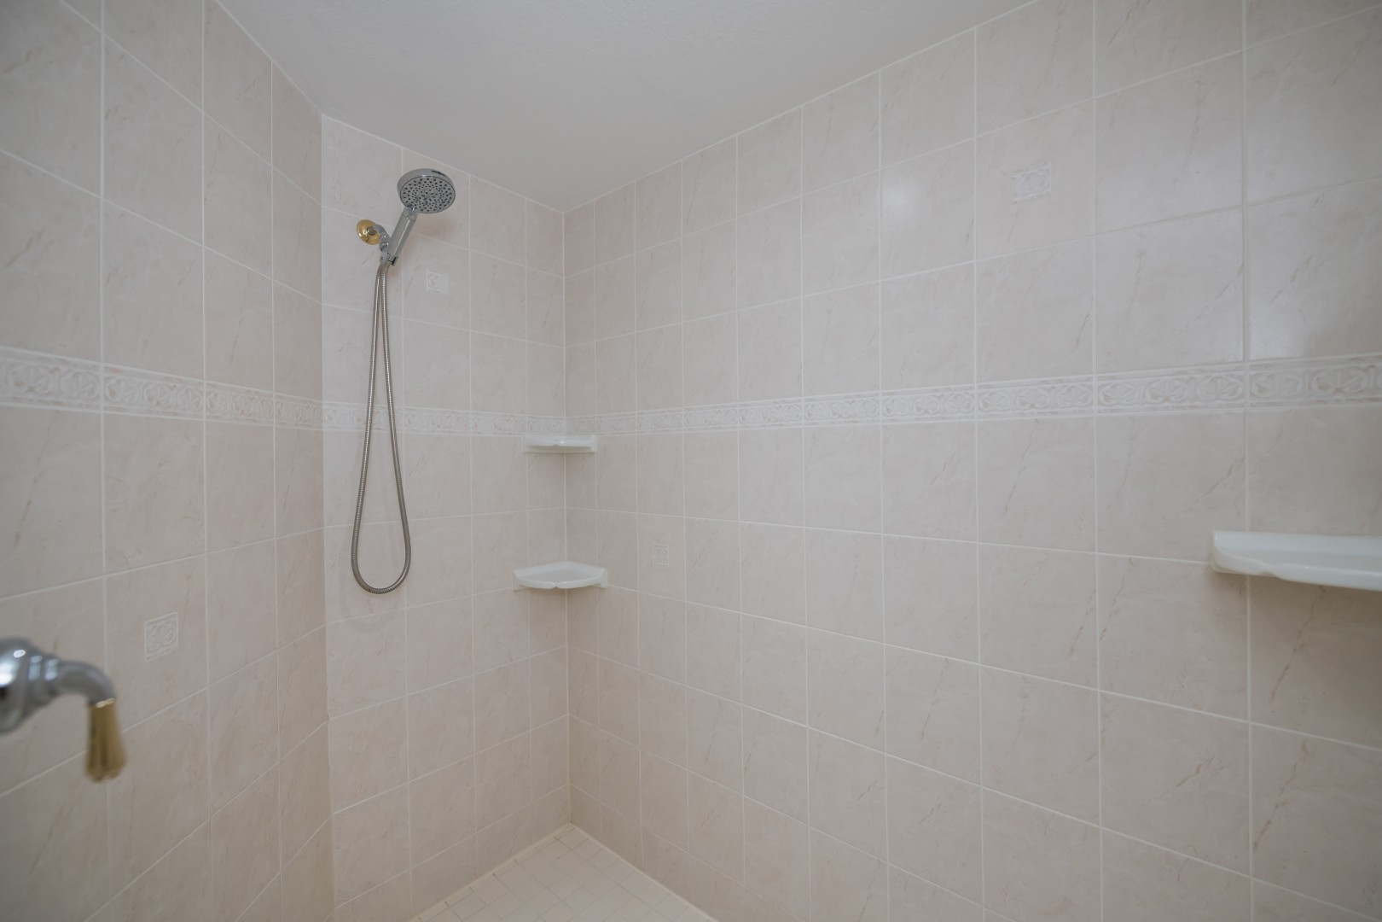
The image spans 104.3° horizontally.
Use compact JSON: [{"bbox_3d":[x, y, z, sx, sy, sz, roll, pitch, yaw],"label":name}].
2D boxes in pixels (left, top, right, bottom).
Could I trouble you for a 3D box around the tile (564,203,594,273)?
[{"bbox_3d":[-0.397,-0.795,1.927,0.165,0.233,0.010,0,1,39],"label":"tile"}]

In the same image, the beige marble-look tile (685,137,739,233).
[{"bbox_3d":[0.056,-0.801,1.586,0.200,0.240,0.010,0,0,39],"label":"beige marble-look tile"}]

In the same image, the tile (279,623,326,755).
[{"bbox_3d":[-0.979,0.571,1.354,0.010,0.256,0.200,0,0,-6],"label":"tile"}]

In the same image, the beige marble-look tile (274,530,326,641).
[{"bbox_3d":[-0.966,0.306,1.334,0.010,0.254,0.195,0,1,-5],"label":"beige marble-look tile"}]

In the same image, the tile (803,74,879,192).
[{"bbox_3d":[0.368,-0.794,1.327,0.199,0.228,0.010,0,0,39],"label":"tile"}]

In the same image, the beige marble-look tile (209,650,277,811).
[{"bbox_3d":[-0.952,0.569,1.147,0.010,0.256,0.199,-1,0,-6],"label":"beige marble-look tile"}]

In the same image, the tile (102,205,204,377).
[{"bbox_3d":[-0.944,-0.284,0.949,0.009,0.250,0.200,0,0,-5],"label":"tile"}]

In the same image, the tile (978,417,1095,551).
[{"bbox_3d":[0.695,0.043,1.089,0.200,0.250,0.009,0,0,39],"label":"tile"}]

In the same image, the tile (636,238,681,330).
[{"bbox_3d":[-0.101,-0.549,1.710,0.199,0.256,0.009,0,0,39],"label":"tile"}]

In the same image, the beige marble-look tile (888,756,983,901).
[{"bbox_3d":[0.539,0.820,1.209,0.199,0.256,0.009,0,0,39],"label":"beige marble-look tile"}]

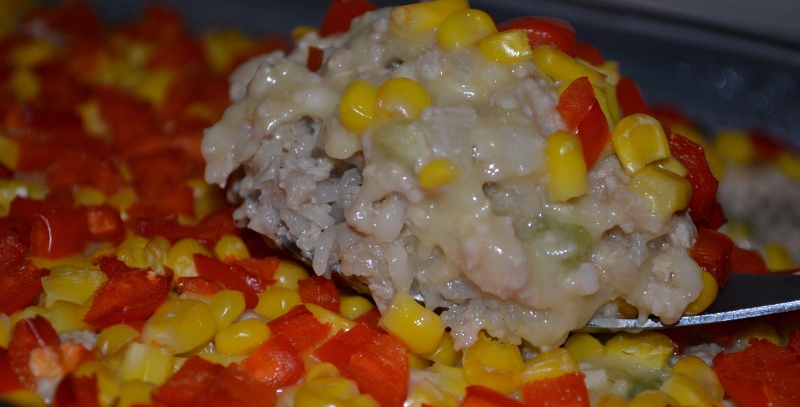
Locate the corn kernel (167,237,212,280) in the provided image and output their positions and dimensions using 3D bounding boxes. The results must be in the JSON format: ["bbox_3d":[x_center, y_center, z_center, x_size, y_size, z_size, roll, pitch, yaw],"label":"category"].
[{"bbox_3d":[-0.036,0.010,0.287,0.008,0.007,0.007,0,27,0],"label":"corn kernel"}]

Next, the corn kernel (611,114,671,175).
[{"bbox_3d":[0.037,-0.009,0.254,0.009,0.005,0.009,-10,71,-21],"label":"corn kernel"}]

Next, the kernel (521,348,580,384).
[{"bbox_3d":[0.022,0.025,0.249,0.009,0.005,0.008,-19,35,-18],"label":"kernel"}]

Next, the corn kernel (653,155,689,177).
[{"bbox_3d":[0.041,-0.006,0.259,0.009,0.005,0.007,19,34,-24],"label":"corn kernel"}]

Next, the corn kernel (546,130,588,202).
[{"bbox_3d":[0.025,-0.006,0.249,0.006,0.011,0.007,-6,-9,14],"label":"corn kernel"}]

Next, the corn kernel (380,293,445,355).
[{"bbox_3d":[0.002,0.018,0.248,0.010,0.006,0.007,35,27,14],"label":"corn kernel"}]

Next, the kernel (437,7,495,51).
[{"bbox_3d":[0.010,-0.027,0.260,0.009,0.009,0.006,1,60,10],"label":"kernel"}]

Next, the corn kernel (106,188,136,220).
[{"bbox_3d":[-0.049,0.000,0.291,0.006,0.005,0.006,0,26,0],"label":"corn kernel"}]

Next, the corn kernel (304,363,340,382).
[{"bbox_3d":[-0.011,0.026,0.238,0.006,0.007,0.007,0,26,0],"label":"corn kernel"}]

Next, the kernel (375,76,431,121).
[{"bbox_3d":[0.000,-0.015,0.252,0.009,0.009,0.006,4,51,-5],"label":"kernel"}]

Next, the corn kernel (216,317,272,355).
[{"bbox_3d":[-0.023,0.020,0.249,0.008,0.005,0.006,-17,38,-7],"label":"corn kernel"}]

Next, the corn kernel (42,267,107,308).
[{"bbox_3d":[-0.054,0.014,0.279,0.011,0.006,0.007,0,27,0],"label":"corn kernel"}]

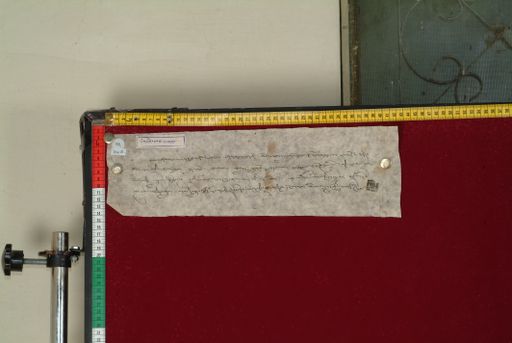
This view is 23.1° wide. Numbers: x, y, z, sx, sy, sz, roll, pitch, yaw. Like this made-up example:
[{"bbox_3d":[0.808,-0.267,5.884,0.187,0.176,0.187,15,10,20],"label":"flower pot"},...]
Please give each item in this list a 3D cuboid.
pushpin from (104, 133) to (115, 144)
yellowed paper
[{"bbox_3d":[-0.212,-0.048,1.813,0.014,0.014,0.011,-1,-7,4],"label":"pushpin"},{"bbox_3d":[-0.003,0.000,1.794,0.420,0.129,0.003,-1,-7,4],"label":"yellowed paper"}]

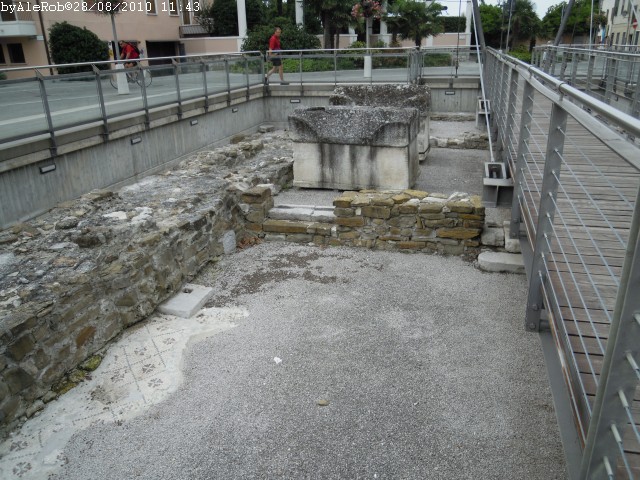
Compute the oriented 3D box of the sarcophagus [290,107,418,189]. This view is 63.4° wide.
[{"bbox_3d":[0.689,-1.903,10.522,2.420,1.530,1.150,5,22,16],"label":"sarcophagus"}]

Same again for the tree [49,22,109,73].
[{"bbox_3d":[-10.735,-8.216,22.653,2.500,2.320,2.300,-10,23,-22],"label":"tree"}]

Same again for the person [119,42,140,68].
[{"bbox_3d":[-6.529,-5.974,17.480,0.850,1.380,0.520,-10,22,-20],"label":"person"}]

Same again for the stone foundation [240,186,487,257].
[{"bbox_3d":[0.697,-0.369,8.948,4.050,0.820,0.750,4,22,15],"label":"stone foundation"}]

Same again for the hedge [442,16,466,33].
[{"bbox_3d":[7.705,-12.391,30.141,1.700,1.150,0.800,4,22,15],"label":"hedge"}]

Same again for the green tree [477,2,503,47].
[{"bbox_3d":[10.396,-12.769,31.632,2.200,3.200,2.200,-2,21,0],"label":"green tree"}]

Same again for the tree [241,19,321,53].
[{"bbox_3d":[-1.910,-9.430,25.067,3.800,2.400,3.000,-2,21,0],"label":"tree"}]

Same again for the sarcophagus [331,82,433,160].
[{"bbox_3d":[1.557,-3.034,13.275,2.400,1.680,1.200,5,22,16],"label":"sarcophagus"}]

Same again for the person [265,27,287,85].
[{"bbox_3d":[-1.470,-6.073,17.156,0.650,1.760,0.500,8,23,23],"label":"person"}]

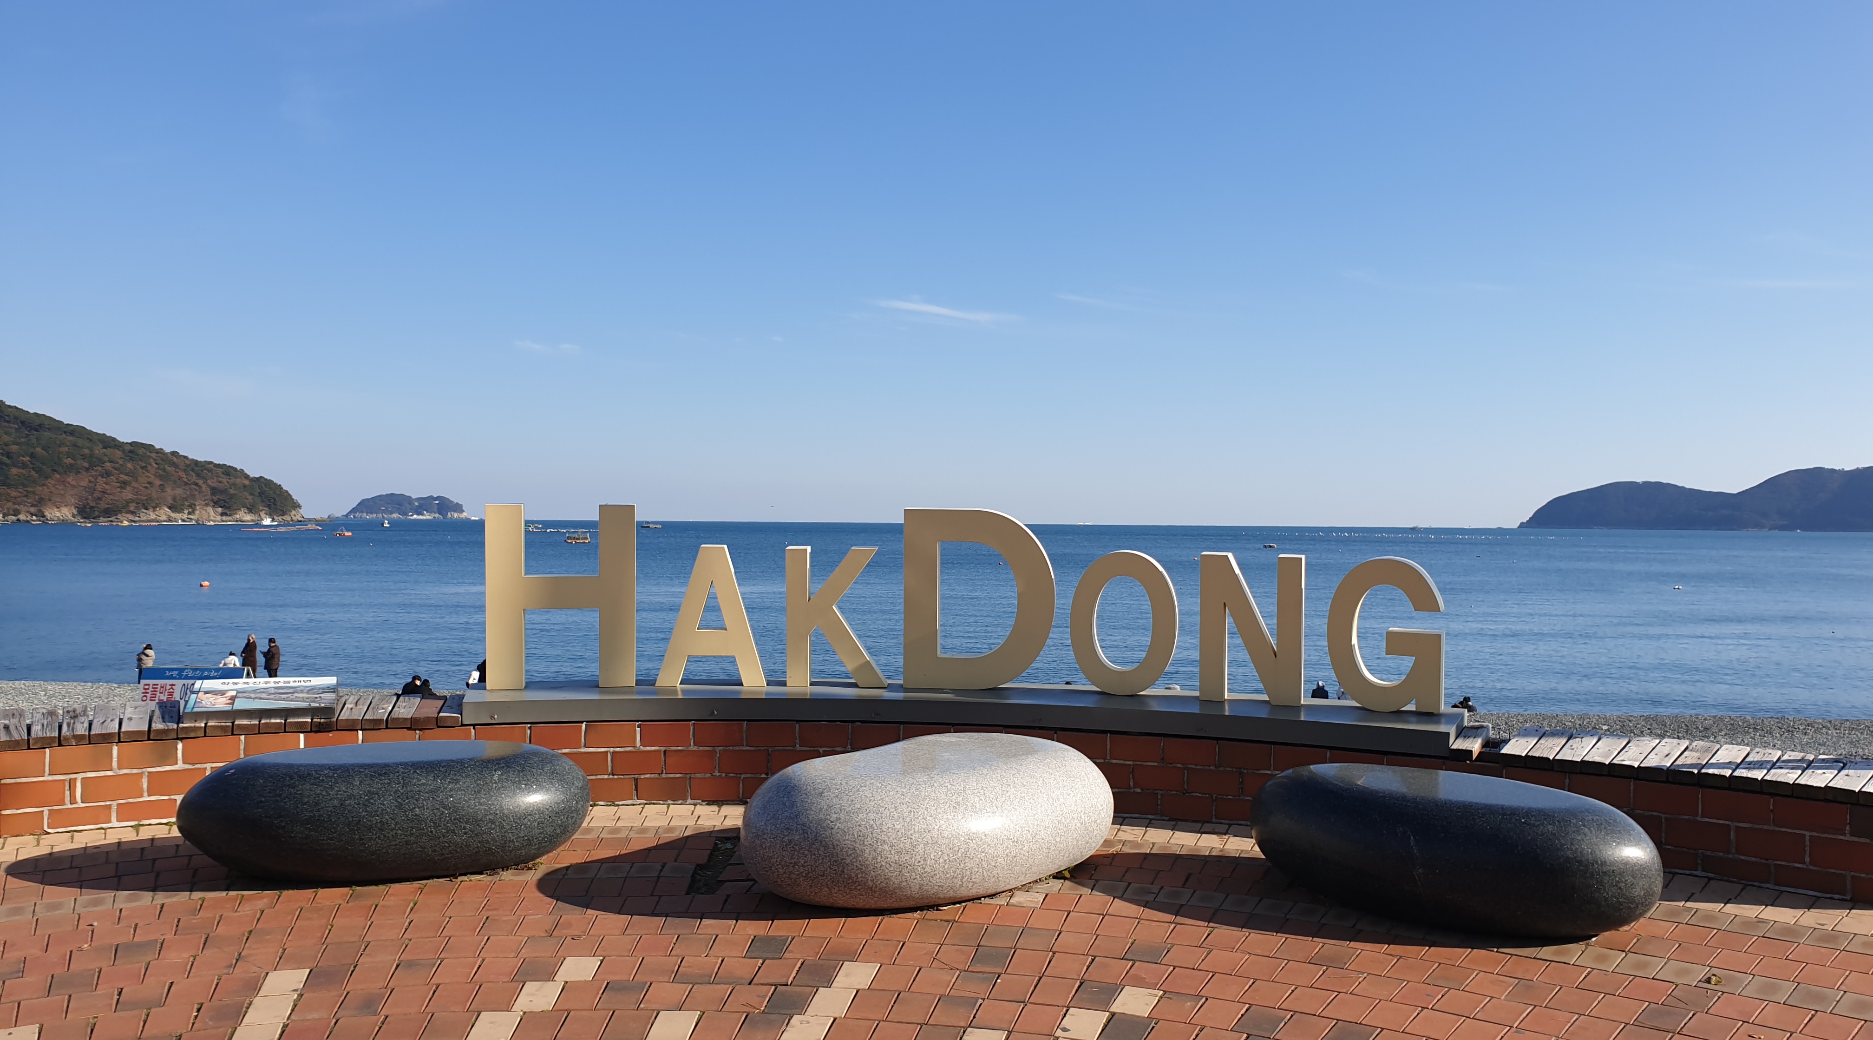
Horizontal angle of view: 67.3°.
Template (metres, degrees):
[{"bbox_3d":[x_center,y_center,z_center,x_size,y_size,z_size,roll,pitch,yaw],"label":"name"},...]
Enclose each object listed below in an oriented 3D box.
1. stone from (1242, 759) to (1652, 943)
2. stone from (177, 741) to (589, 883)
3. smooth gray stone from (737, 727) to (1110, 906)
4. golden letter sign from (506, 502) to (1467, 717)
[{"bbox_3d":[1.767,1.117,4.923,0.866,0.442,1.426,0,0,-42],"label":"stone"},{"bbox_3d":[-2.072,1.084,5.350,1.473,0.468,0.926,0,0,-4],"label":"stone"},{"bbox_3d":[-0.002,1.085,5.278,1.579,0.489,0.946,1,0,-44],"label":"smooth gray stone"},{"bbox_3d":[0.058,0.388,6.754,4.500,0.893,0.580,0,0,9],"label":"golden letter sign"}]

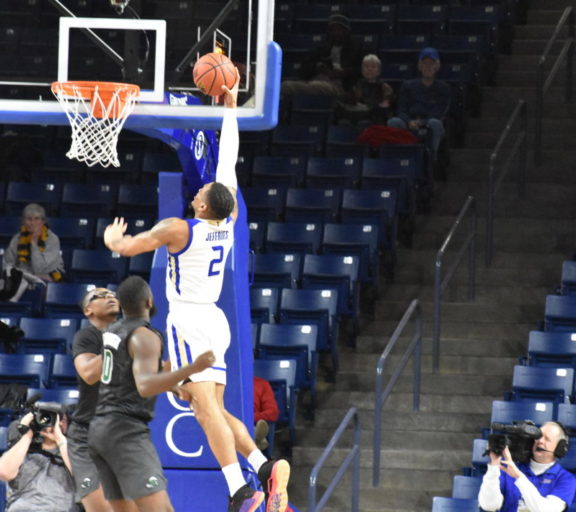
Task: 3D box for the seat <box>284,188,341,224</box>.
[{"bbox_3d":[0.195,-0.200,47.760,0.500,0.780,0.500,1,-2,12],"label":"seat"}]

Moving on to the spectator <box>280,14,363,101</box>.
[{"bbox_3d":[0.302,-1.648,50.630,0.700,1.270,0.800,1,-3,13],"label":"spectator"}]

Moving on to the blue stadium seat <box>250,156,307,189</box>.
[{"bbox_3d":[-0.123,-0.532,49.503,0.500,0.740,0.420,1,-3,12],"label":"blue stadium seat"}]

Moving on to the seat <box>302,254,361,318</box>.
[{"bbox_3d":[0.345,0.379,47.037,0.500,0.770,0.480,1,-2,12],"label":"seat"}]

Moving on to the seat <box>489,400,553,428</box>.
[{"bbox_3d":[1.780,1.545,42.332,0.510,0.820,0.500,1,-3,13],"label":"seat"}]

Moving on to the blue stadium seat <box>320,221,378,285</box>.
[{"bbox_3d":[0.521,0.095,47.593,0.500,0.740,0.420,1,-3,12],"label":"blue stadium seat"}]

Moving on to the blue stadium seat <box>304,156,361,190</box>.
[{"bbox_3d":[0.330,-0.472,48.347,0.510,0.820,0.500,1,-3,13],"label":"blue stadium seat"}]

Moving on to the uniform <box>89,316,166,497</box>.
[{"bbox_3d":[-0.874,0.841,29.800,0.350,0.990,0.430,4,-4,-38],"label":"uniform"}]

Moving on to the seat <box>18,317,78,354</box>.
[{"bbox_3d":[-2.015,0.897,44.680,0.500,0.780,0.500,1,-2,12],"label":"seat"}]

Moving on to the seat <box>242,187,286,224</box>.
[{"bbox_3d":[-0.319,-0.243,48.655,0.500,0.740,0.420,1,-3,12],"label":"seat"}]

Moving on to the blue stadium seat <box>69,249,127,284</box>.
[{"bbox_3d":[-1.682,0.347,46.386,0.510,0.820,0.500,1,-3,13],"label":"blue stadium seat"}]

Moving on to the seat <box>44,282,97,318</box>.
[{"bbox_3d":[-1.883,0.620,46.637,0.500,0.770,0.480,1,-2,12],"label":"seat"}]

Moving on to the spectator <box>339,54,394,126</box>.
[{"bbox_3d":[0.706,-1.297,50.122,0.500,1.162,0.800,1,-2,12],"label":"spectator"}]

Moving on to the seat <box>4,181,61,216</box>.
[{"bbox_3d":[-2.313,-0.246,48.156,0.510,0.820,0.500,1,-3,13],"label":"seat"}]

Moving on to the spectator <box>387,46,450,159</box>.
[{"bbox_3d":[1.212,-1.336,50.882,0.580,1.250,0.800,1,-2,12],"label":"spectator"}]

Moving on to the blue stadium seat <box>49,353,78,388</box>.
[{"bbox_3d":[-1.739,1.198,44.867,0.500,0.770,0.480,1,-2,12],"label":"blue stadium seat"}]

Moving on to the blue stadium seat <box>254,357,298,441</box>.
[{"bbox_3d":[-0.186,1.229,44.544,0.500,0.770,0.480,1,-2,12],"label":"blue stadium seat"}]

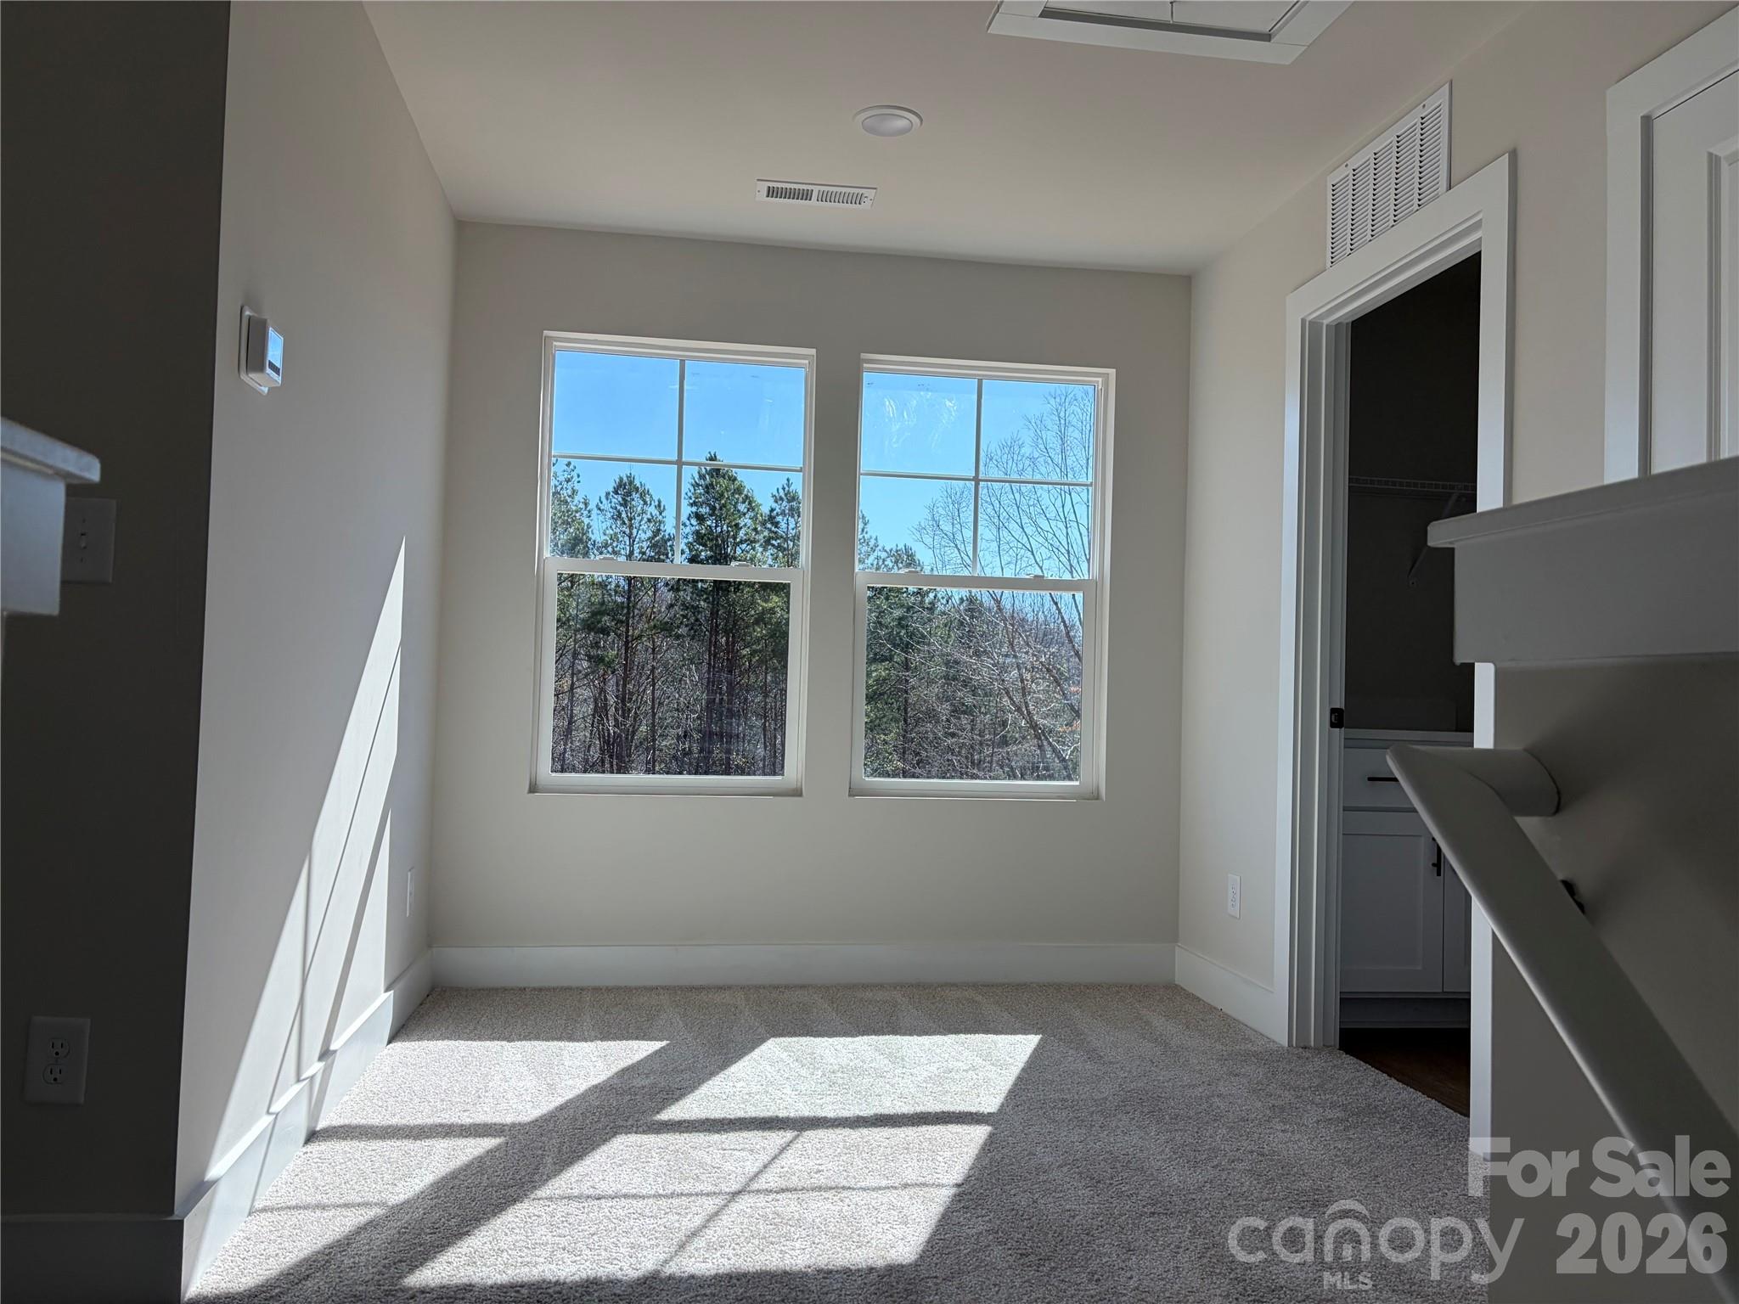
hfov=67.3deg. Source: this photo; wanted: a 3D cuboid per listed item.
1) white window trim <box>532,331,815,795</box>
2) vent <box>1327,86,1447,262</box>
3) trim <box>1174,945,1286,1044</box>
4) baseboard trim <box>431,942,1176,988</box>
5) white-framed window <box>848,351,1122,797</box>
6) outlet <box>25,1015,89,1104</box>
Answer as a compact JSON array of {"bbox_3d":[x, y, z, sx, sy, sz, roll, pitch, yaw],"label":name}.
[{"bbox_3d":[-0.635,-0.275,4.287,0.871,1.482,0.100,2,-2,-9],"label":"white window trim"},{"bbox_3d":[1.299,-1.175,3.288,0.015,0.266,0.560,2,-2,-9],"label":"vent"},{"bbox_3d":[1.106,1.046,4.066,0.016,0.134,0.790,2,-2,-9],"label":"trim"},{"bbox_3d":[-0.167,1.022,4.270,2.450,0.134,0.016,2,-2,-9],"label":"baseboard trim"},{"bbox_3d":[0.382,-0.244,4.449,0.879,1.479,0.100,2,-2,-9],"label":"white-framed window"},{"bbox_3d":[-1.209,0.610,1.943,0.082,0.124,0.008,2,-2,-9],"label":"outlet"}]

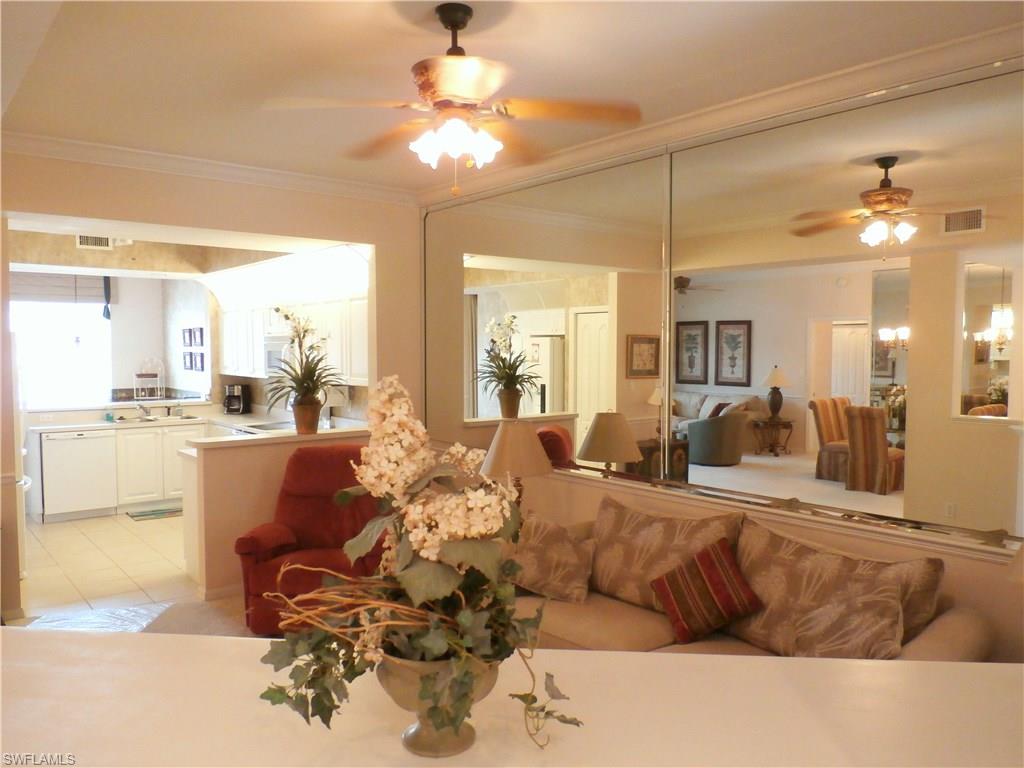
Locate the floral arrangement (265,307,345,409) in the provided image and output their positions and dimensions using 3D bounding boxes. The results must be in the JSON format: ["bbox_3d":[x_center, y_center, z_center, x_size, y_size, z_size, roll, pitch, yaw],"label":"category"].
[{"bbox_3d":[-1.503,-0.172,5.292,0.570,0.730,0.560,-2,4,-40],"label":"floral arrangement"}]

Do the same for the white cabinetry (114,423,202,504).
[{"bbox_3d":[-3.737,0.802,7.736,0.840,0.790,0.600,-3,4,-40],"label":"white cabinetry"}]

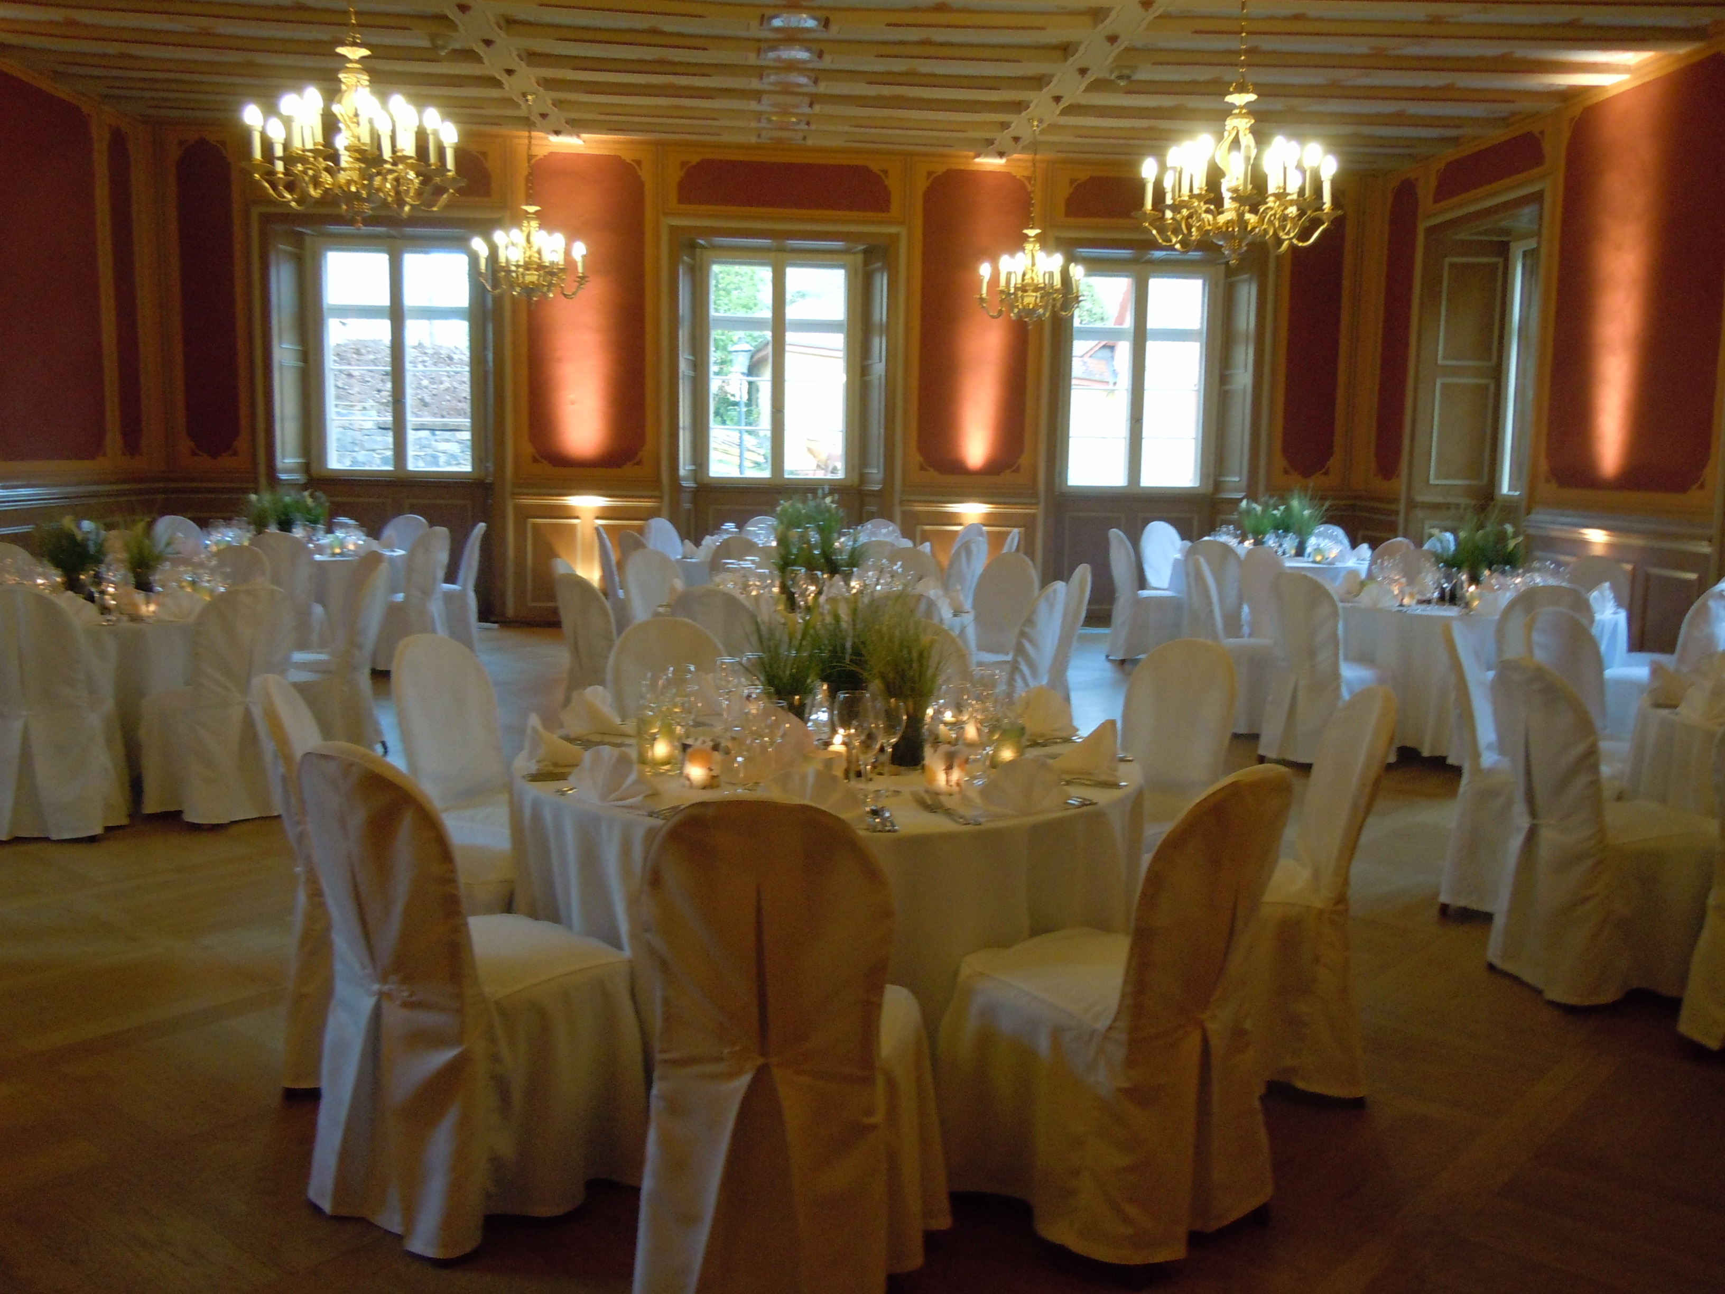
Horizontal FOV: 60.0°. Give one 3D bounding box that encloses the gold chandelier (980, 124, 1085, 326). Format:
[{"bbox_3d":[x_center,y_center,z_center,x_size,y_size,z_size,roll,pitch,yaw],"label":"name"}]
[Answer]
[{"bbox_3d":[1.307,-3.236,11.475,0.850,1.530,0.850,1,7,0],"label":"gold chandelier"}]

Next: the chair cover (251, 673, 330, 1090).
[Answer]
[{"bbox_3d":[-1.117,0.531,3.457,0.540,0.949,0.420,0,7,-5],"label":"chair cover"}]

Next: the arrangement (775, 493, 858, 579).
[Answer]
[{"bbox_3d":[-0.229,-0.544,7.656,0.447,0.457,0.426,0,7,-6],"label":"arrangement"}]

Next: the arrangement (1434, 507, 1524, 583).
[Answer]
[{"bbox_3d":[3.262,-0.470,7.799,0.460,0.460,0.440,4,8,22],"label":"arrangement"}]

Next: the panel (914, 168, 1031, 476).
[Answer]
[{"bbox_3d":[0.962,-2.770,12.833,0.954,2.578,0.050,0,7,-5],"label":"panel"}]

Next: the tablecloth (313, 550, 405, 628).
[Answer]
[{"bbox_3d":[-4.056,-0.298,10.806,1.550,0.750,1.550,1,7,0],"label":"tablecloth"}]

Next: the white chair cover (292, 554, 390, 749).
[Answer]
[{"bbox_3d":[-2.529,0.085,7.096,0.553,0.964,0.431,0,7,-6],"label":"white chair cover"}]

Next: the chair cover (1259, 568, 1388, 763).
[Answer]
[{"bbox_3d":[2.365,0.097,7.638,0.570,0.970,0.450,-6,10,-44],"label":"chair cover"}]

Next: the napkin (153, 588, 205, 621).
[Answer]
[{"bbox_3d":[-3.007,-0.194,6.589,0.200,0.130,0.145,-3,8,-28],"label":"napkin"}]

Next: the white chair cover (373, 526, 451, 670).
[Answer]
[{"bbox_3d":[-3.073,-0.326,10.018,0.560,0.965,0.455,5,8,25],"label":"white chair cover"}]

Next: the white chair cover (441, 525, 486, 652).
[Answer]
[{"bbox_3d":[-3.061,-0.421,11.031,0.570,0.970,0.450,-1,7,-14],"label":"white chair cover"}]

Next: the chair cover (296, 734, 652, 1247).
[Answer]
[{"bbox_3d":[-0.757,0.640,2.958,0.431,0.964,0.553,7,9,40],"label":"chair cover"}]

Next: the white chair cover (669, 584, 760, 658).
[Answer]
[{"bbox_3d":[-0.519,0.207,6.062,0.420,0.949,0.540,4,8,19],"label":"white chair cover"}]

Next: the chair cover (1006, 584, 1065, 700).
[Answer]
[{"bbox_3d":[0.666,0.169,6.787,0.540,0.970,0.420,8,10,41],"label":"chair cover"}]

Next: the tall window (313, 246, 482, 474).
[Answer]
[{"bbox_3d":[-3.859,-2.389,12.404,1.375,1.915,0.120,0,8,-5],"label":"tall window"}]

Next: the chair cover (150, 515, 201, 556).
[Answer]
[{"bbox_3d":[-4.635,-0.430,10.481,0.540,0.970,0.420,5,9,28],"label":"chair cover"}]

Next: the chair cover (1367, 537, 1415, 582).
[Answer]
[{"bbox_3d":[3.651,-0.324,10.760,0.420,0.949,0.540,-3,8,-29],"label":"chair cover"}]

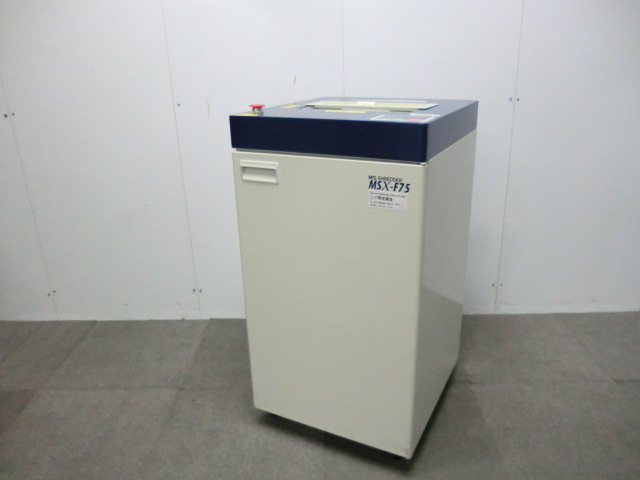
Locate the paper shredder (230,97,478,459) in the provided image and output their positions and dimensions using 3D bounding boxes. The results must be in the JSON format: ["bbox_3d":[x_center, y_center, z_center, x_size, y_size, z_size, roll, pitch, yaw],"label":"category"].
[{"bbox_3d":[0.136,0.070,1.565,0.520,0.957,0.548,9,23,26],"label":"paper shredder"}]

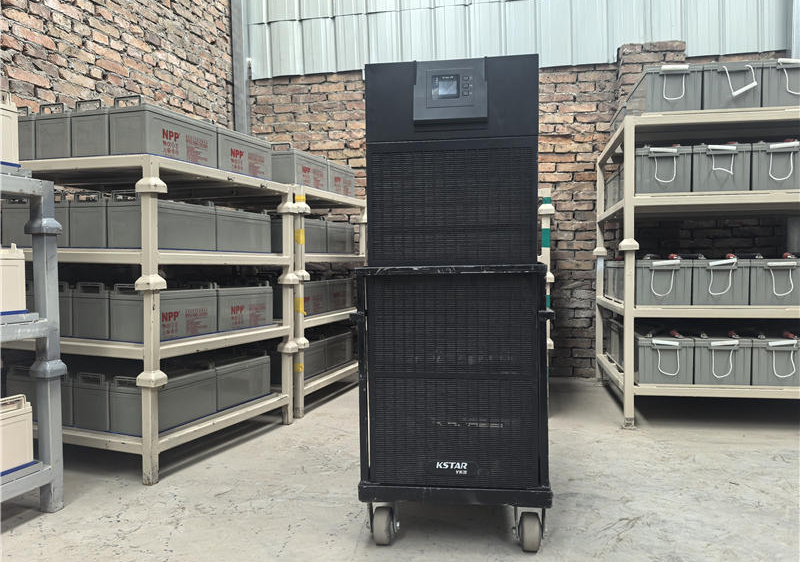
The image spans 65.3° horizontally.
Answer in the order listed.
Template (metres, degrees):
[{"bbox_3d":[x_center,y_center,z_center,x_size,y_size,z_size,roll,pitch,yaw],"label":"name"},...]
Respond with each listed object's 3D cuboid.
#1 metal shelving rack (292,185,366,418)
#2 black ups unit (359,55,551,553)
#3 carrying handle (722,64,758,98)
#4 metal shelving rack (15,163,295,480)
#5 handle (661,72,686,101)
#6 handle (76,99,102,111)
[{"bbox_3d":[-0.691,0.103,3.543,0.786,1.103,0.928,0,1,20],"label":"metal shelving rack"},{"bbox_3d":[0.179,0.064,1.907,0.478,1.228,0.750,0,1,7],"label":"black ups unit"},{"bbox_3d":[1.486,-0.873,2.724,0.141,0.140,0.030,0,1,12],"label":"carrying handle"},{"bbox_3d":[-1.025,0.119,2.627,0.786,1.103,0.957,0,1,20],"label":"metal shelving rack"},{"bbox_3d":[1.220,-0.870,2.779,0.109,0.135,0.030,0,1,12],"label":"handle"},{"bbox_3d":[-1.088,-0.611,2.187,0.116,0.041,0.020,0,1,20],"label":"handle"}]

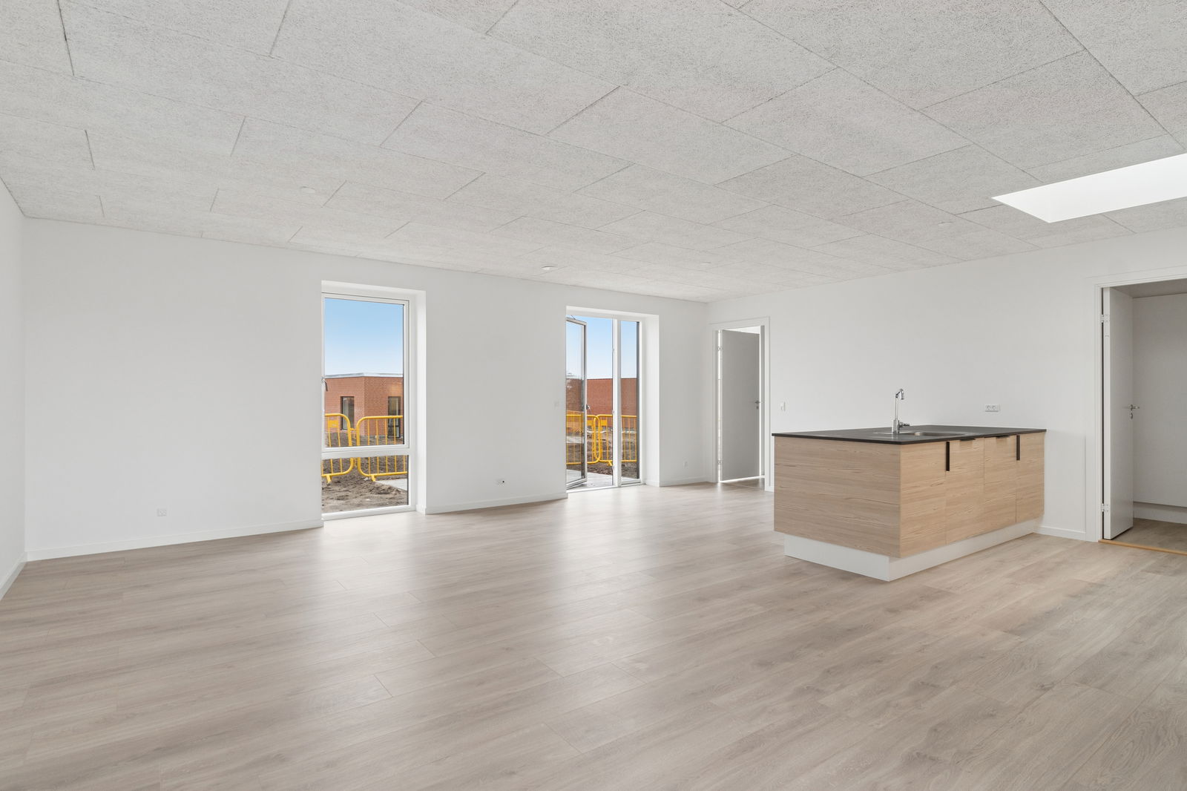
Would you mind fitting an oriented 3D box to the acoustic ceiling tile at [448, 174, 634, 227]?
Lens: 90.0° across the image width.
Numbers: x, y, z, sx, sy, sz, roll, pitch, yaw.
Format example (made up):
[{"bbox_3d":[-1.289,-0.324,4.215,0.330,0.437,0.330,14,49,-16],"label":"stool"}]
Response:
[{"bbox_3d":[-0.303,-1.287,3.989,1.200,0.030,0.602,0,0,-36],"label":"acoustic ceiling tile"}]

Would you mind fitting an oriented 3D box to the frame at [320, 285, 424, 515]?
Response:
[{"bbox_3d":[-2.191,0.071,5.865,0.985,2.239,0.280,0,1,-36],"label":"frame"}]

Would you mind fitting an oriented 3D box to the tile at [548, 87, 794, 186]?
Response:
[{"bbox_3d":[0.415,-1.287,3.034,1.200,0.025,0.600,0,0,-36],"label":"tile"}]

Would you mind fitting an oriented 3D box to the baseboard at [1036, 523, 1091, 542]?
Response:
[{"bbox_3d":[3.966,1.166,5.016,0.016,0.065,0.390,0,0,-36],"label":"baseboard"}]

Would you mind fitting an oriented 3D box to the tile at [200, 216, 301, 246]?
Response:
[{"bbox_3d":[-2.668,-1.294,4.649,0.618,0.030,0.738,0,0,-36],"label":"tile"}]

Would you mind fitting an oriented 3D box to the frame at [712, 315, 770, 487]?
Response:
[{"bbox_3d":[1.977,0.100,7.925,0.120,2.190,1.045,0,1,-36],"label":"frame"}]

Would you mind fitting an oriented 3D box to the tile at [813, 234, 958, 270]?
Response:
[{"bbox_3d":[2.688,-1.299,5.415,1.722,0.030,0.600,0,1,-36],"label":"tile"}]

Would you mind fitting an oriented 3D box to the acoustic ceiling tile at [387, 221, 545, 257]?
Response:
[{"bbox_3d":[-1.006,-1.292,4.933,1.200,0.030,0.600,0,1,-36],"label":"acoustic ceiling tile"}]

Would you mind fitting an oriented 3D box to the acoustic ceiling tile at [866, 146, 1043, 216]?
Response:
[{"bbox_3d":[2.222,-1.284,3.586,1.200,0.025,0.600,0,0,-36],"label":"acoustic ceiling tile"}]

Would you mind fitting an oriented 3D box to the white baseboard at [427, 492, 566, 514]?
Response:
[{"bbox_3d":[-0.989,1.155,6.406,1.657,0.070,0.015,0,0,-36],"label":"white baseboard"}]

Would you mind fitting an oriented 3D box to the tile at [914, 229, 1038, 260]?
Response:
[{"bbox_3d":[3.285,-1.296,5.110,1.122,0.030,0.600,0,1,-36],"label":"tile"}]

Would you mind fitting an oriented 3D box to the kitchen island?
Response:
[{"bbox_3d":[2.620,0.743,4.775,2.460,0.908,0.953,0,0,-36],"label":"kitchen island"}]

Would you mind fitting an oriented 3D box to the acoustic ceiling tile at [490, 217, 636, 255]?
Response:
[{"bbox_3d":[-0.198,-1.290,4.823,1.200,0.025,0.600,0,0,-36],"label":"acoustic ceiling tile"}]

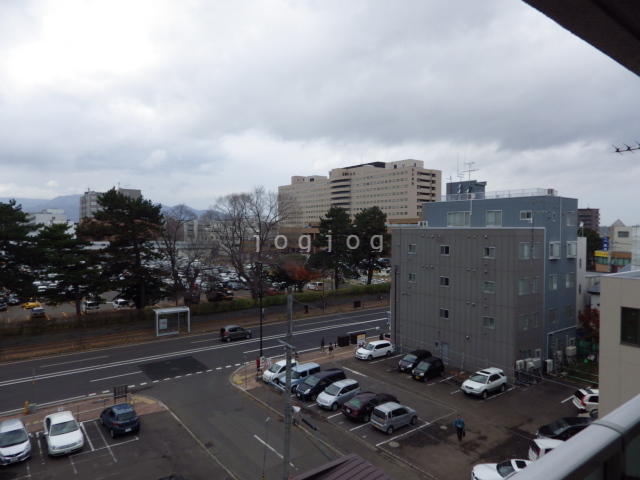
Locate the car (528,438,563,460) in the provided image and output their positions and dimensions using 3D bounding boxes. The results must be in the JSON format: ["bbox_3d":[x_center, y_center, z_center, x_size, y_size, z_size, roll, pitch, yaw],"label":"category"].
[{"bbox_3d":[14.031,12.296,23.057,3.800,1.550,1.620,0,1,2],"label":"car"}]

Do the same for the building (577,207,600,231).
[{"bbox_3d":[179.943,-6.603,282.154,15.000,28.800,20.000,-1,2,-39],"label":"building"}]

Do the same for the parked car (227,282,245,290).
[{"bbox_3d":[-19.653,10.823,94.787,1.720,1.500,4.500,0,1,-36],"label":"parked car"}]

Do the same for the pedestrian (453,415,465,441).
[{"bbox_3d":[9.024,12.148,26.280,0.620,1.670,0.420,1,1,12],"label":"pedestrian"}]

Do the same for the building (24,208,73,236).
[{"bbox_3d":[-161.440,-5.002,243.383,16.000,24.000,35.000,-1,2,-39],"label":"building"}]

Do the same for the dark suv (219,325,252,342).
[{"bbox_3d":[-10.513,11.620,50.896,3.800,1.600,1.670,0,1,-36],"label":"dark suv"}]

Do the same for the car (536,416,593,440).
[{"bbox_3d":[16.117,12.289,25.856,4.400,1.490,1.700,0,1,2],"label":"car"}]

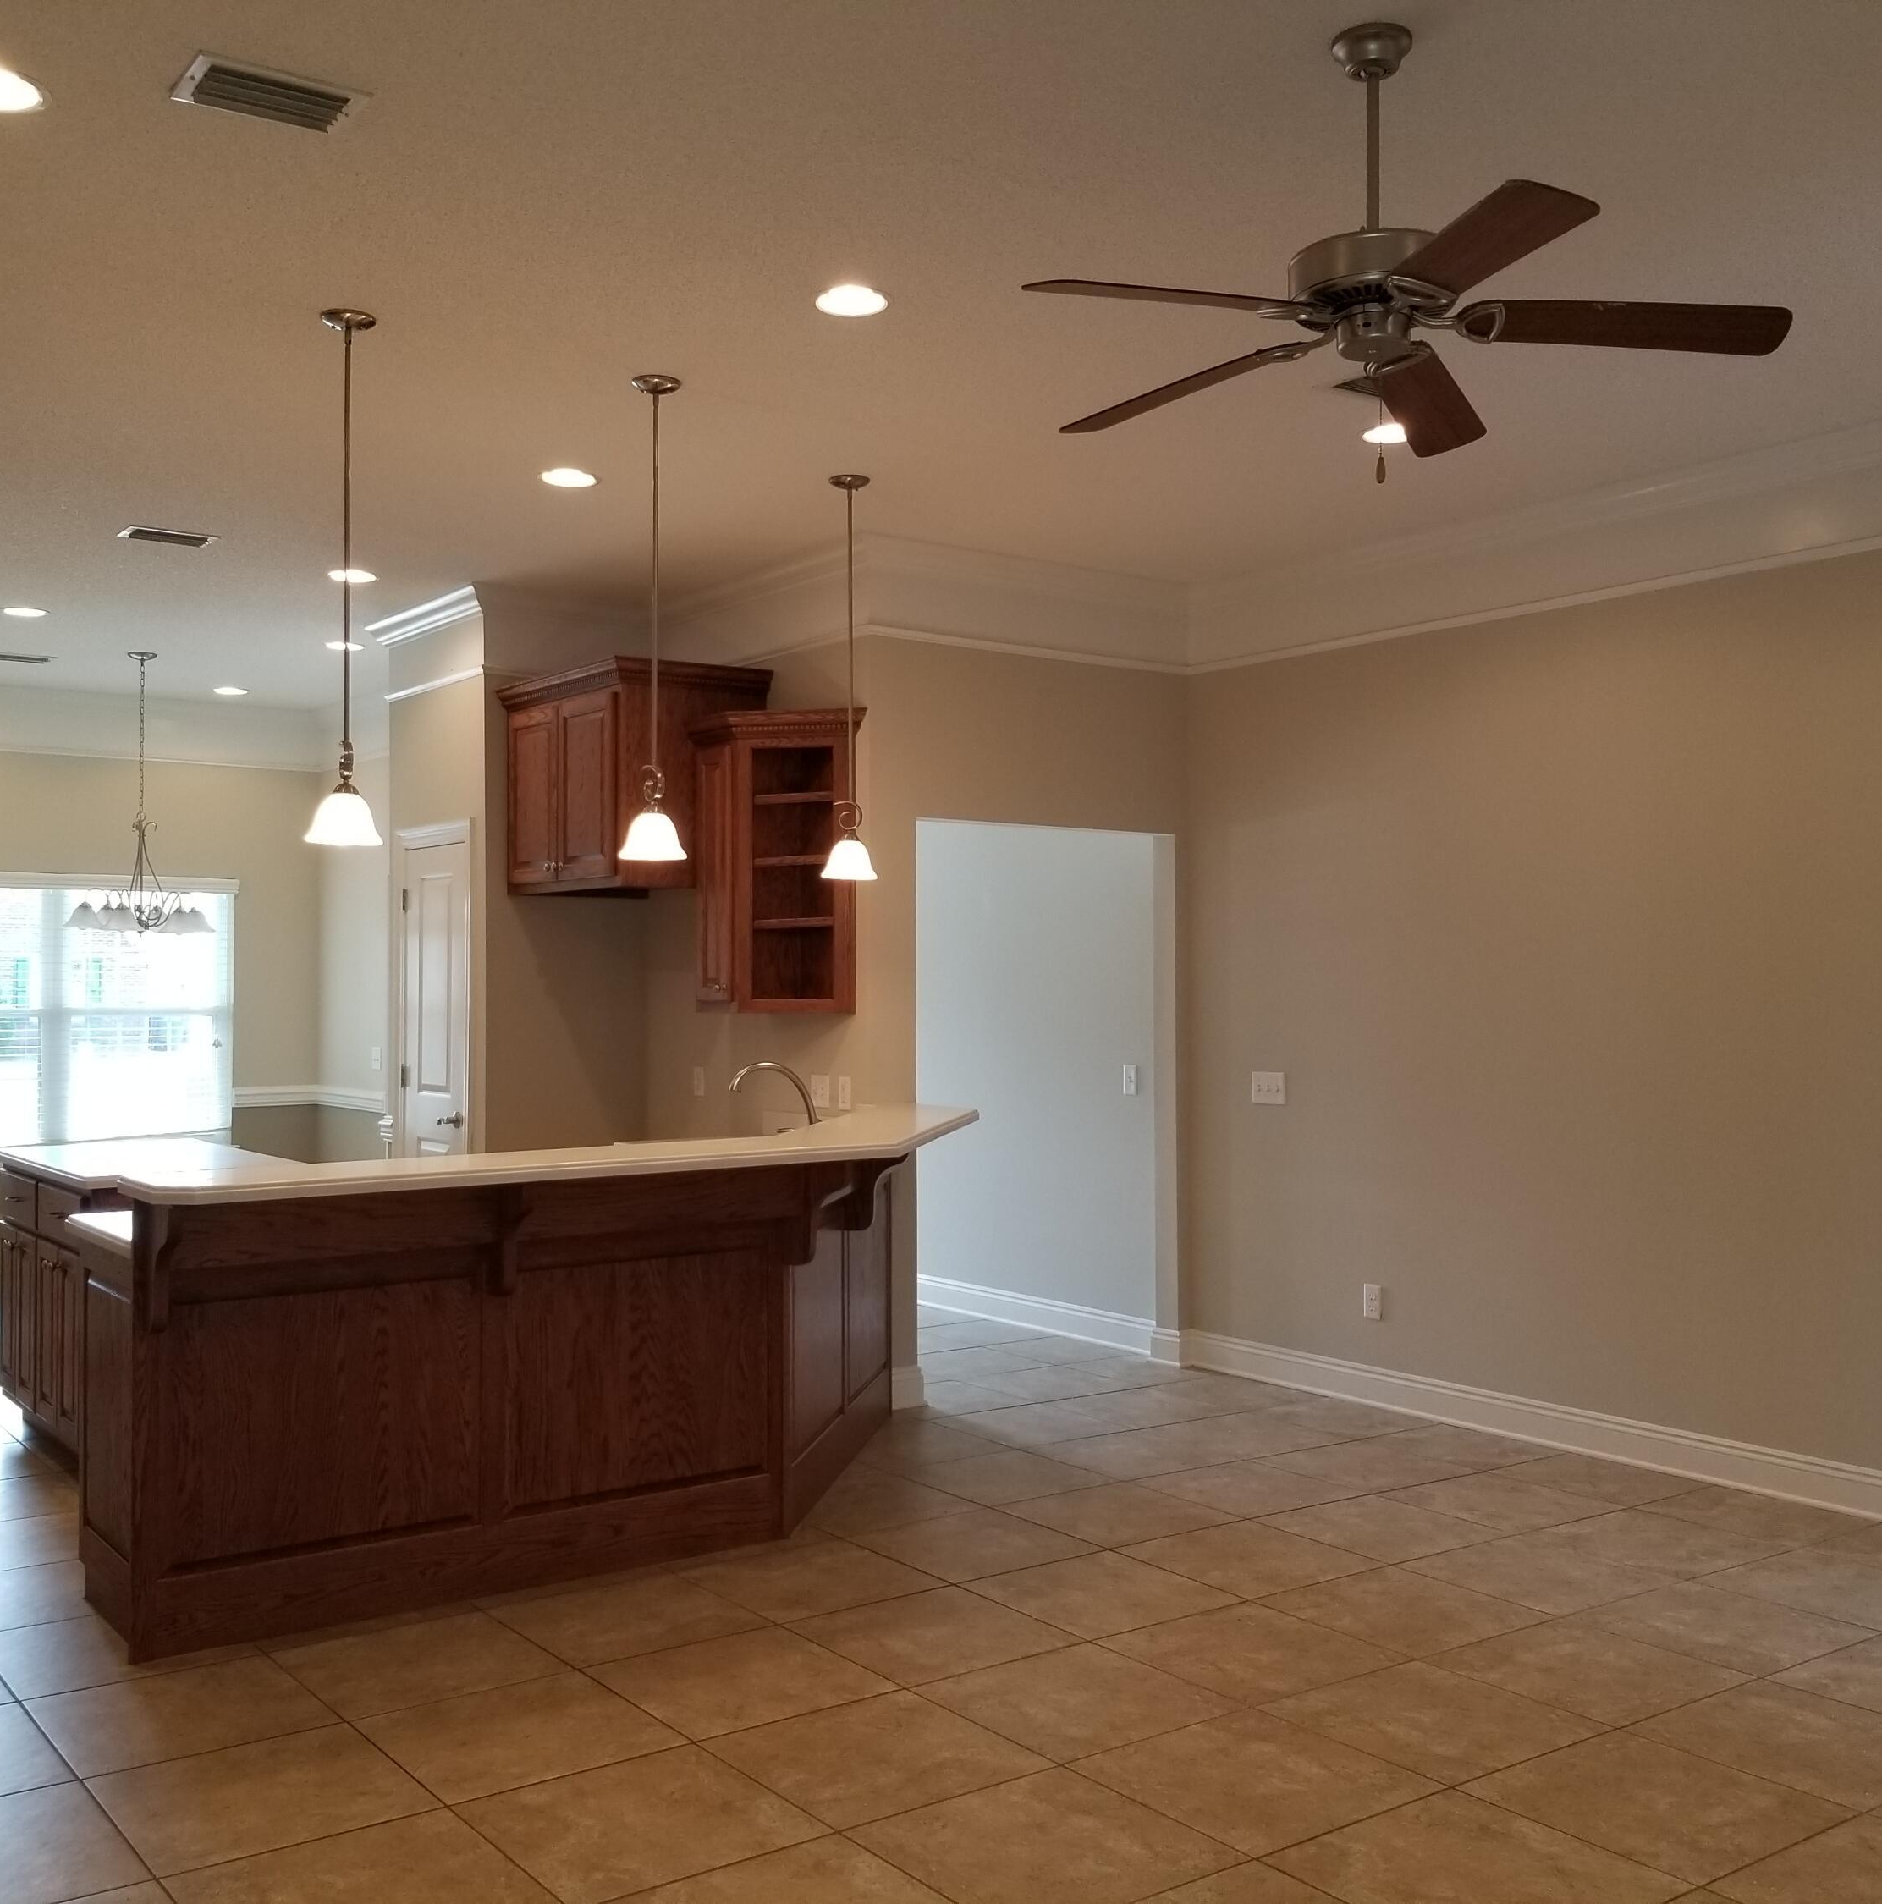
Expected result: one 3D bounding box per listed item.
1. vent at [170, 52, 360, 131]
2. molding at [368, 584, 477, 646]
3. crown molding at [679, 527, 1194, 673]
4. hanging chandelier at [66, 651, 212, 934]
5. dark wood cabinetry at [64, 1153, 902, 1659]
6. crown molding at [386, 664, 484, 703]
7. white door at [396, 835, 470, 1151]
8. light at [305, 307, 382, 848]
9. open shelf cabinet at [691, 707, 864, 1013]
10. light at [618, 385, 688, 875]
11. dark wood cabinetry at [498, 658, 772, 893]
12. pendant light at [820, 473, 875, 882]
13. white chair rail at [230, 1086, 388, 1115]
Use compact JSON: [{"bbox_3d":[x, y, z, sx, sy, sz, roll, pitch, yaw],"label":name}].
[{"bbox_3d":[-1.213,-1.541,3.459,0.305,0.025,0.205,1,-2,-36],"label":"vent"},{"bbox_3d":[-2.145,-1.383,7.926,0.080,0.115,1.135,1,-2,-36],"label":"molding"},{"bbox_3d":[-0.108,-1.260,7.618,1.608,0.360,1.651,1,-2,-36],"label":"crown molding"},{"bbox_3d":[-3.789,-0.746,9.034,0.692,1.322,0.692,1,-2,-37],"label":"hanging chandelier"},{"bbox_3d":[-0.973,1.064,5.321,2.658,1.033,1.123,1,-2,-37],"label":"dark wood cabinetry"},{"bbox_3d":[-2.121,-1.108,7.928,0.028,0.040,1.060,1,-2,-36],"label":"crown molding"},{"bbox_3d":[-2.083,0.574,7.870,0.050,2.050,0.675,1,-2,-36],"label":"white door"},{"bbox_3d":[-1.405,-0.871,4.499,0.177,1.257,0.177,1,-2,-37],"label":"light"},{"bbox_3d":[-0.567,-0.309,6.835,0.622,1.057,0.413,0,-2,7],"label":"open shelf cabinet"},{"bbox_3d":[-0.745,-0.863,4.982,0.175,1.251,0.175,0,-1,0],"label":"light"},{"bbox_3d":[-1.187,-0.634,7.349,0.672,0.797,1.018,1,-2,-37],"label":"dark wood cabinetry"},{"bbox_3d":[-0.285,-0.845,5.929,0.175,1.247,0.175,0,-1,0],"label":"pendant light"},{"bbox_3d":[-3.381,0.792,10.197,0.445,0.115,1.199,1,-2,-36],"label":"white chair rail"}]

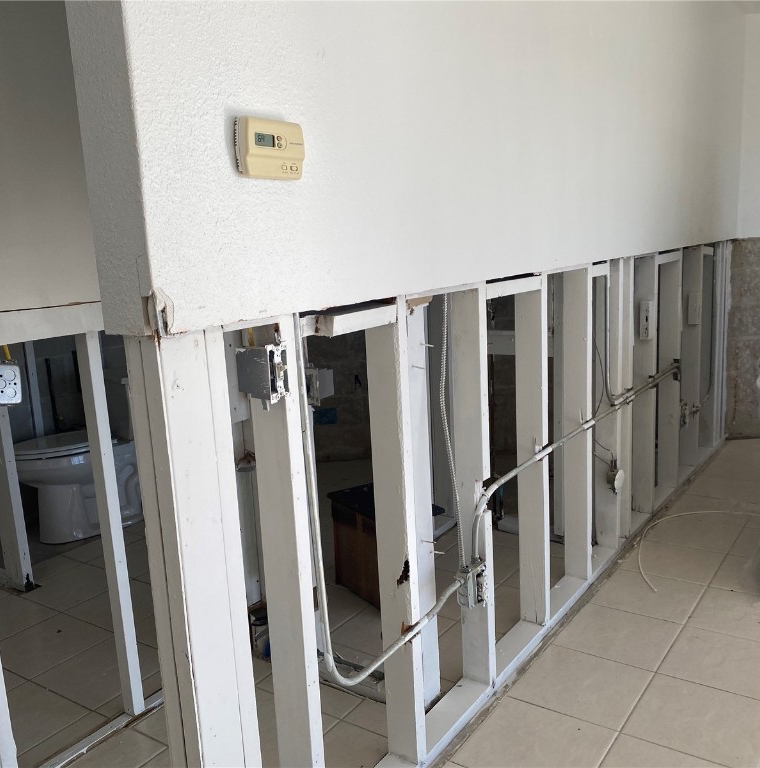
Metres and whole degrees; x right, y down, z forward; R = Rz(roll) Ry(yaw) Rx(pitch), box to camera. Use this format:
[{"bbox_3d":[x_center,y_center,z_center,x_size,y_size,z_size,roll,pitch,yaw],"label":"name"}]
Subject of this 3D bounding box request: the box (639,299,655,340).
[{"bbox_3d":[1.189,-0.283,3.433,0.044,0.170,0.045,4,13,35],"label":"box"}]

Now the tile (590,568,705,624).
[{"bbox_3d":[0.986,0.777,2.825,0.333,0.010,0.333,4,12,35],"label":"tile"}]

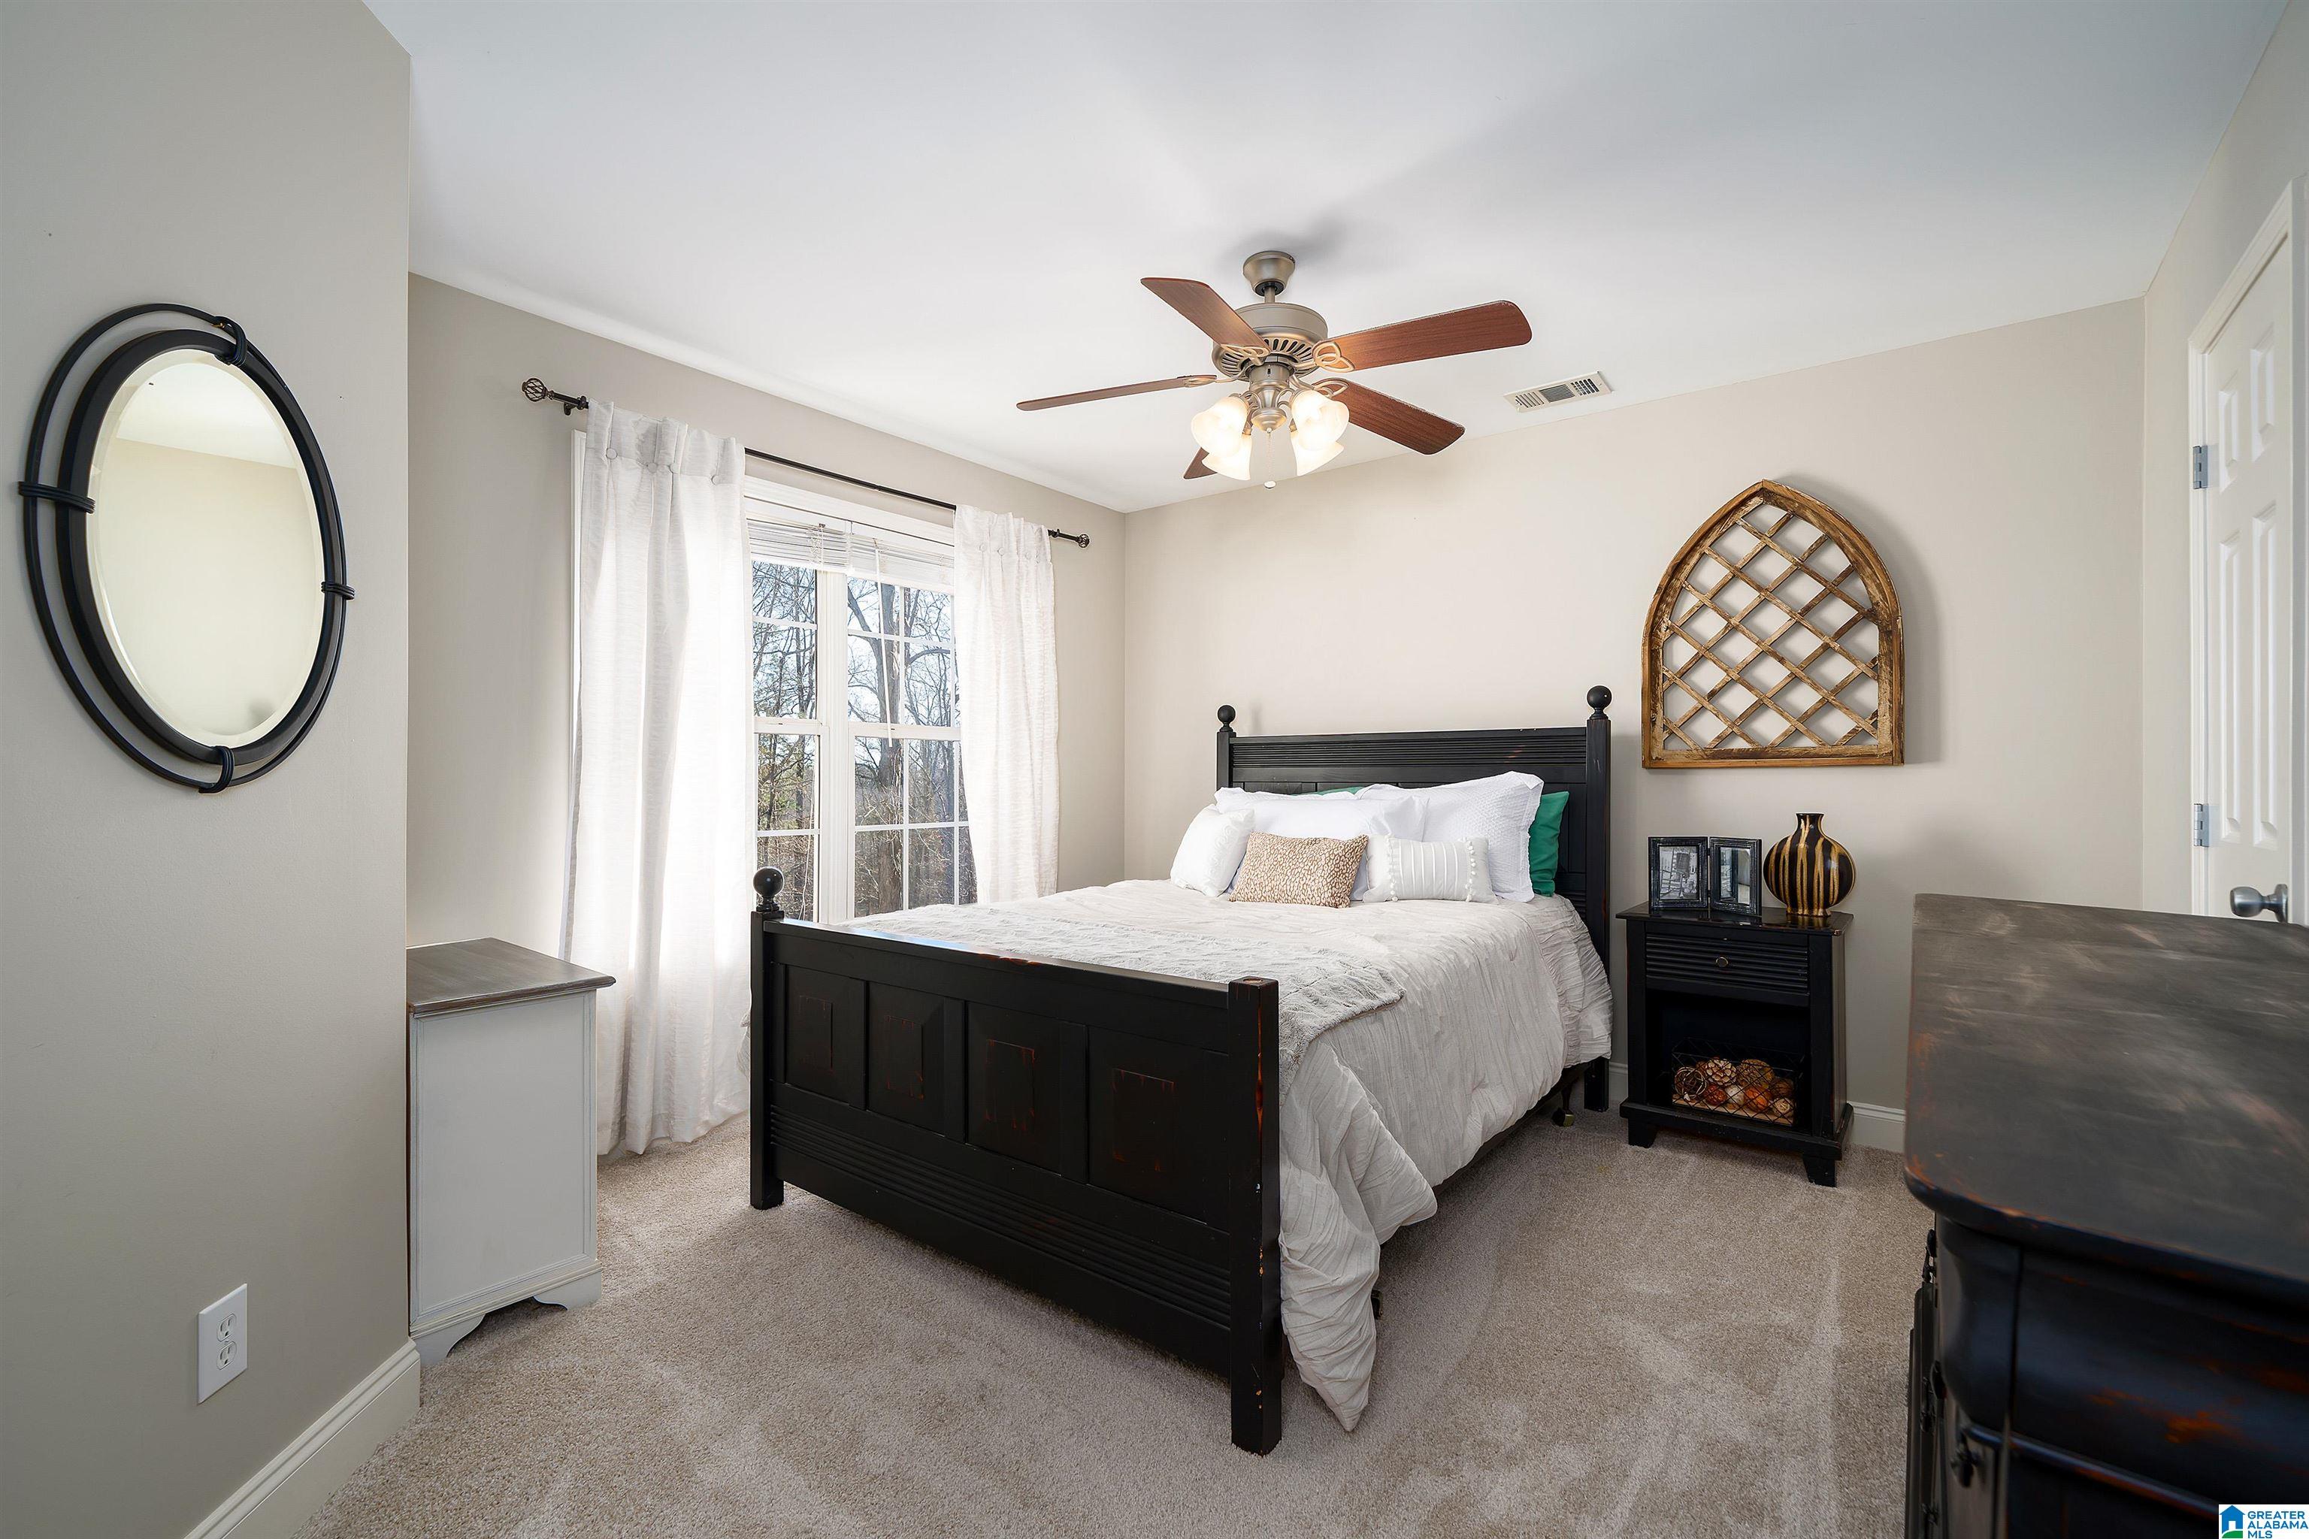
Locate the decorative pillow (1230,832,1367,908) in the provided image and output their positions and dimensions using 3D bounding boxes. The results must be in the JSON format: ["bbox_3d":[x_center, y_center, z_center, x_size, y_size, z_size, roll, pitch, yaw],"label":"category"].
[{"bbox_3d":[0.468,0.320,3.127,0.420,0.270,0.130,0,-32,32],"label":"decorative pillow"}]

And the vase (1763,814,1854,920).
[{"bbox_3d":[1.985,0.293,2.913,0.225,0.310,0.225,0,0,37],"label":"vase"}]

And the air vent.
[{"bbox_3d":[1.367,-1.264,3.252,0.297,0.012,0.197,0,0,37],"label":"air vent"}]

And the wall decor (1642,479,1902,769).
[{"bbox_3d":[1.966,-0.466,3.099,0.700,0.920,0.065,0,0,37],"label":"wall decor"}]

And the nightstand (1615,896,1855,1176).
[{"bbox_3d":[1.780,0.811,2.965,0.575,0.718,0.385,0,0,37],"label":"nightstand"}]

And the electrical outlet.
[{"bbox_3d":[-1.302,0.805,1.351,0.008,0.123,0.080,0,0,-8],"label":"electrical outlet"}]

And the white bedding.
[{"bbox_3d":[0.215,0.752,2.949,1.820,0.700,2.020,0,0,39],"label":"white bedding"}]

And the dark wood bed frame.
[{"bbox_3d":[0.242,0.444,2.953,1.600,1.450,2.180,0,0,39],"label":"dark wood bed frame"}]

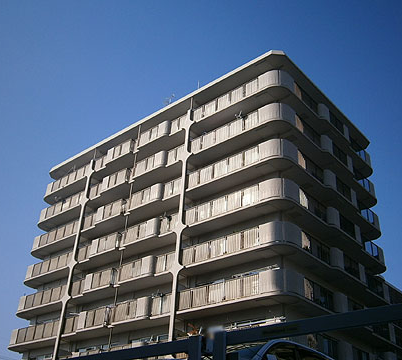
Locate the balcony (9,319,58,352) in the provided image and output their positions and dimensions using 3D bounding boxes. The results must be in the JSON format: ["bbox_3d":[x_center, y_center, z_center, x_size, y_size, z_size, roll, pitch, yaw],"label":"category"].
[{"bbox_3d":[-12.794,12.503,39.799,7.896,1.288,1.736,-22,-39,36],"label":"balcony"}]

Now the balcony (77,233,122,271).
[{"bbox_3d":[-7.194,5.494,38.317,5.012,1.246,1.652,-22,-39,36],"label":"balcony"}]

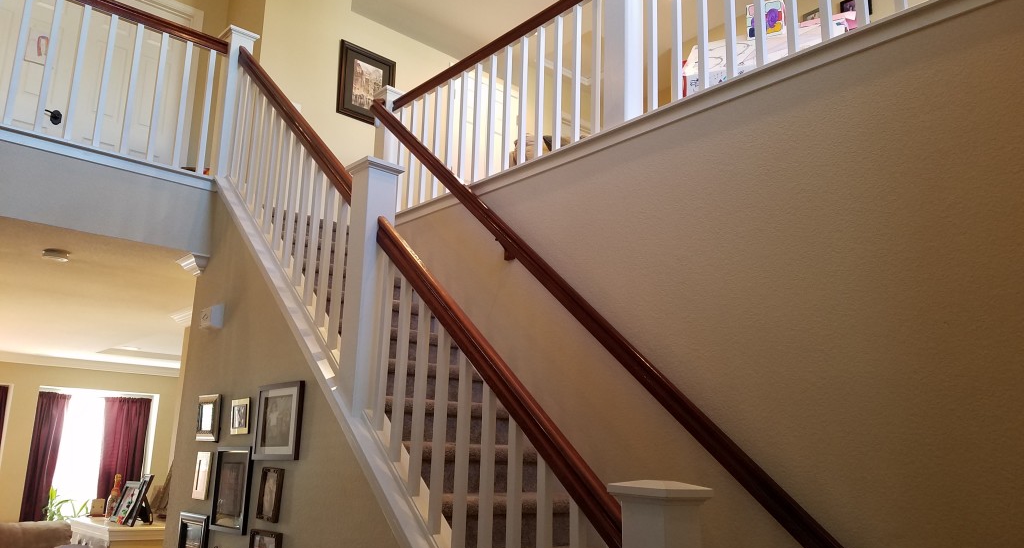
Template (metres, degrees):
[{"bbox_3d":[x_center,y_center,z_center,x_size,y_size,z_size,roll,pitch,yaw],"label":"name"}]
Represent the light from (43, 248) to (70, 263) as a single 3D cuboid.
[{"bbox_3d":[-2.560,-0.103,4.322,0.145,0.037,0.145,13,-17,-40],"label":"light"}]

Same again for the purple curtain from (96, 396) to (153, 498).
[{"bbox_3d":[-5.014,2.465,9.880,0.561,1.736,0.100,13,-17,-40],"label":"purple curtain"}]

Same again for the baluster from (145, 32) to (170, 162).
[{"bbox_3d":[-1.972,-0.984,4.284,0.032,0.759,0.032,13,-17,-40],"label":"baluster"}]

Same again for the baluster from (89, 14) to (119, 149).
[{"bbox_3d":[-2.172,-1.029,4.114,0.032,0.759,0.032,13,-17,-40],"label":"baluster"}]

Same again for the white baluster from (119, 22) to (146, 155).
[{"bbox_3d":[-2.072,-1.006,4.199,0.032,0.759,0.032,13,-17,-40],"label":"white baluster"}]

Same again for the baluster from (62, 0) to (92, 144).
[{"bbox_3d":[-2.272,-1.052,4.028,0.032,0.759,0.032,13,-17,-40],"label":"baluster"}]

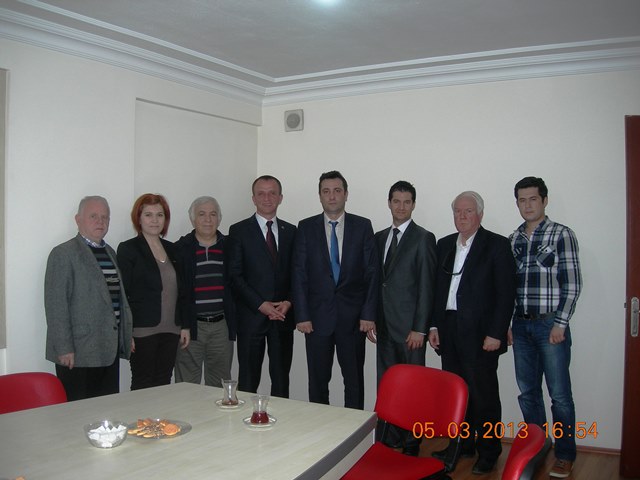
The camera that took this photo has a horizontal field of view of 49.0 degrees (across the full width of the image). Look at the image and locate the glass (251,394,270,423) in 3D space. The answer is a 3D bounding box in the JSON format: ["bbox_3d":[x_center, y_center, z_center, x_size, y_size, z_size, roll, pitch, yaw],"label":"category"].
[{"bbox_3d":[-0.207,0.590,2.440,0.062,0.089,0.062,0,0,0],"label":"glass"}]

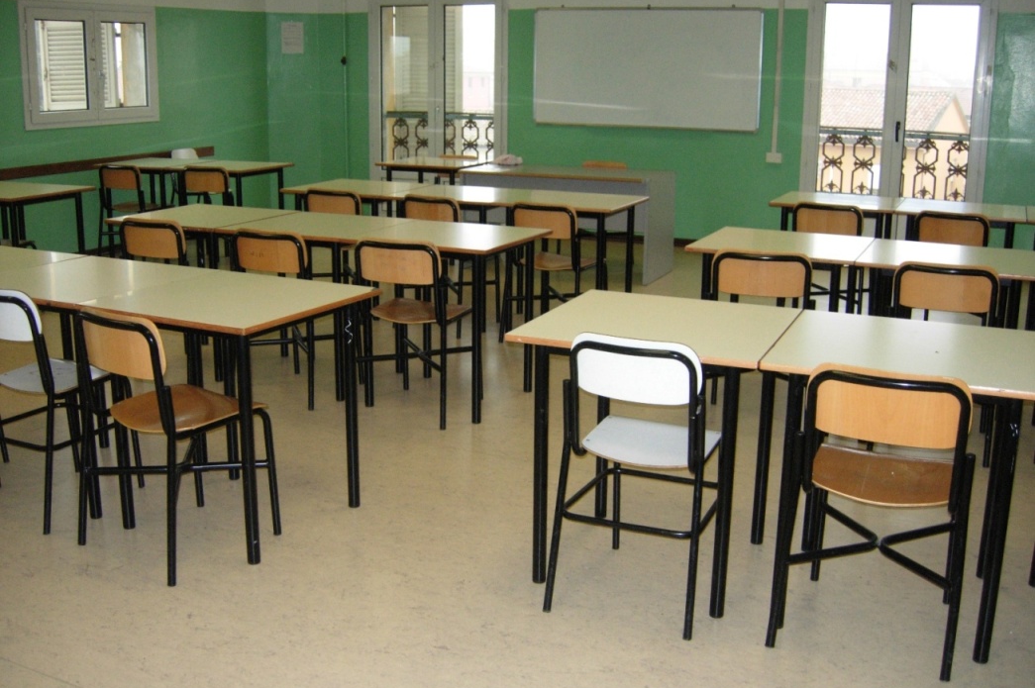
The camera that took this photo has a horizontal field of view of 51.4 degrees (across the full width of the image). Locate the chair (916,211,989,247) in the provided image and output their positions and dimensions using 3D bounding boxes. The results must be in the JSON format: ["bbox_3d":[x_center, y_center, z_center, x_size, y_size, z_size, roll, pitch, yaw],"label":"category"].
[{"bbox_3d":[2.377,-0.366,5.949,0.480,0.788,0.490,6,15,20],"label":"chair"}]

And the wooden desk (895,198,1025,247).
[{"bbox_3d":[2.495,-0.394,6.120,0.700,0.760,0.700,7,16,24],"label":"wooden desk"}]

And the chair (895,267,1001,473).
[{"bbox_3d":[1.690,0.035,4.314,0.480,0.788,0.490,6,15,20],"label":"chair"}]

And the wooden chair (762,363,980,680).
[{"bbox_3d":[0.964,0.397,2.839,0.480,0.788,0.490,7,16,24],"label":"wooden chair"}]

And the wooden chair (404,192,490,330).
[{"bbox_3d":[-0.406,-0.497,6.328,0.480,0.788,0.490,8,16,28],"label":"wooden chair"}]

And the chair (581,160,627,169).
[{"bbox_3d":[0.607,-1.051,8.551,0.460,0.780,0.480,7,16,23],"label":"chair"}]

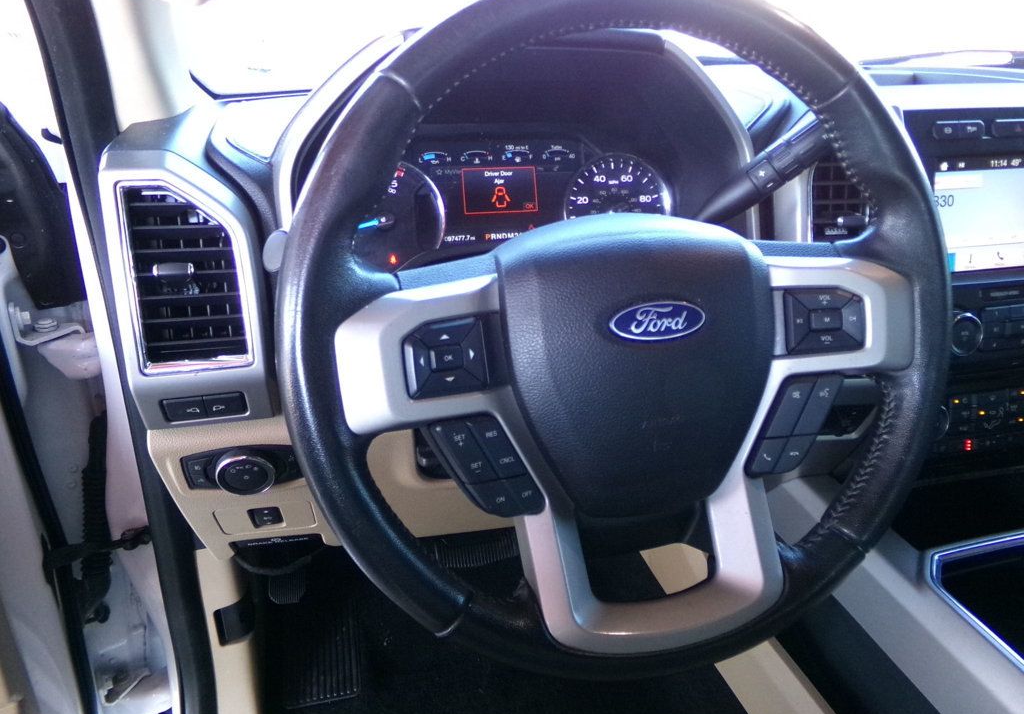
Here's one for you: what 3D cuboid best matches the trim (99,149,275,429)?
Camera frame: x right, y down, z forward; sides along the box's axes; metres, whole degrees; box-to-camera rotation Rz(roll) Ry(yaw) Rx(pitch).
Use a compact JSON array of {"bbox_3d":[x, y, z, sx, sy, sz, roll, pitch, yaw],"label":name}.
[{"bbox_3d":[-0.234,-0.049,0.524,0.100,0.197,0.045,-5,6,-13],"label":"trim"}]

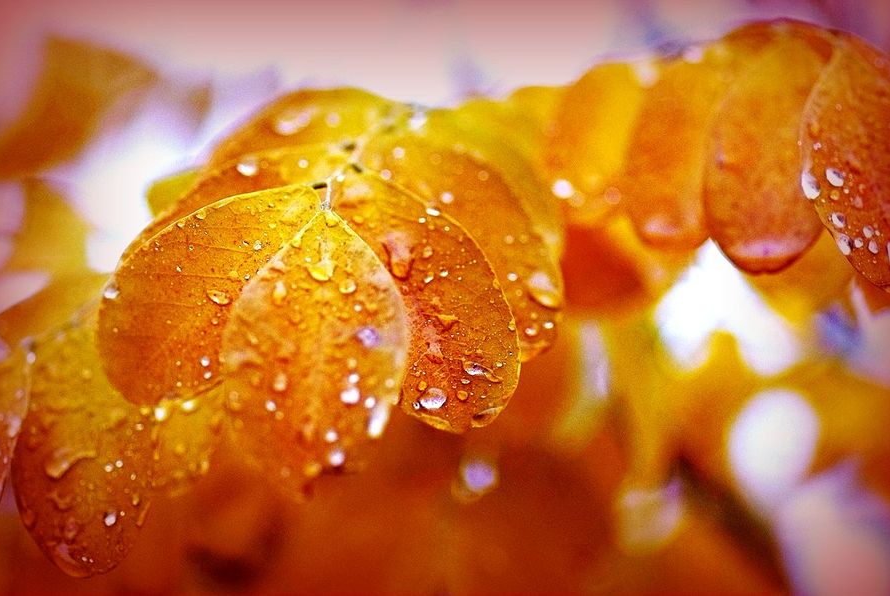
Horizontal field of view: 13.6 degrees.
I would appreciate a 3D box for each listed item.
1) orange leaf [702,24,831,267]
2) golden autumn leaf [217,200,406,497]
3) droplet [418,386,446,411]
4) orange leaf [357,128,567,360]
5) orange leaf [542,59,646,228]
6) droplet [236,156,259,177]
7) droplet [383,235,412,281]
[{"bbox_3d":[0.046,-0.021,0.524,0.019,0.037,0.009,5,-19,9],"label":"orange leaf"},{"bbox_3d":[-0.017,0.007,0.487,0.025,0.043,0.008,1,-31,1],"label":"golden autumn leaf"},{"bbox_3d":[-0.002,0.013,0.499,0.004,0.003,0.002,0,-21,-13],"label":"droplet"},{"bbox_3d":[0.002,-0.007,0.515,0.024,0.040,0.008,-28,-20,-23],"label":"orange leaf"},{"bbox_3d":[0.023,-0.023,0.553,0.017,0.028,0.008,8,-25,4],"label":"orange leaf"},{"bbox_3d":[-0.027,-0.018,0.513,0.003,0.003,0.002,0,-27,13],"label":"droplet"},{"bbox_3d":[-0.006,-0.005,0.503,0.004,0.006,0.002,0,-21,-13],"label":"droplet"}]

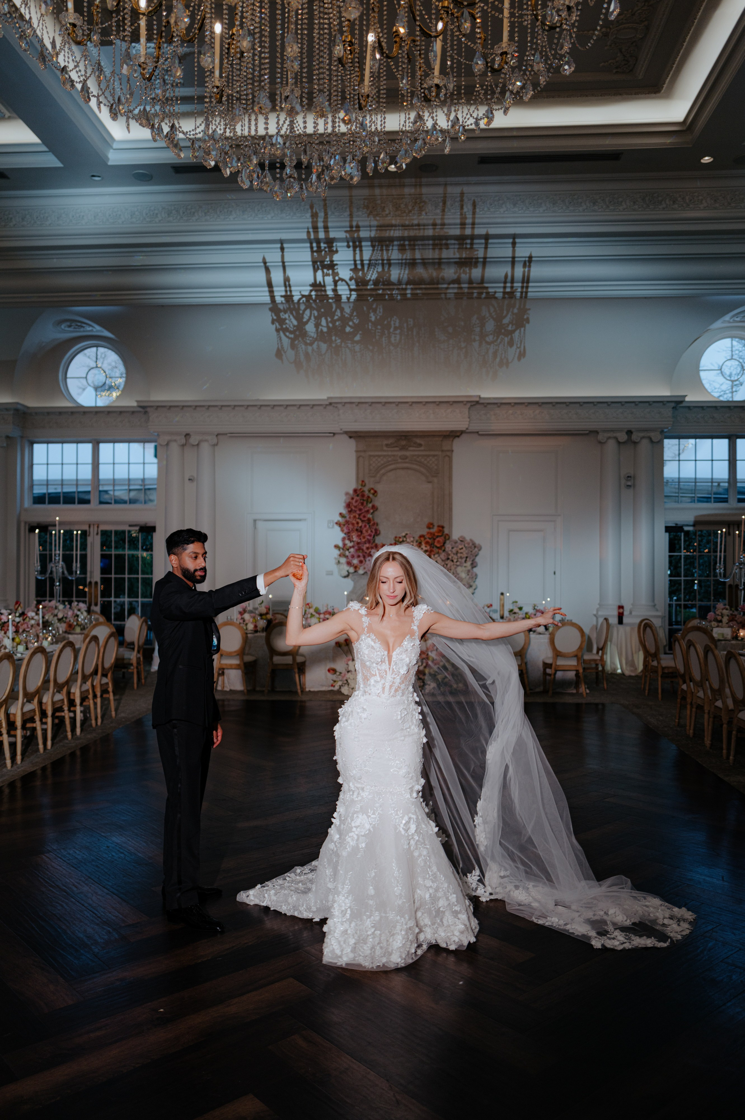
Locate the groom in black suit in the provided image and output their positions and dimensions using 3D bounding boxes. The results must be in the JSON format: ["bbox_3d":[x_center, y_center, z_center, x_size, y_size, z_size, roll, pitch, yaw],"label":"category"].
[{"bbox_3d":[-0.660,0.766,4.090,0.750,1.800,0.500,0,-1,14],"label":"groom in black suit"}]

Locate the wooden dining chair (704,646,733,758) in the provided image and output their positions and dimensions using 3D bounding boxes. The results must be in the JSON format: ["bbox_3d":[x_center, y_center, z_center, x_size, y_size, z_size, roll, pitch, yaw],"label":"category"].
[{"bbox_3d":[3.247,1.237,7.722,0.560,0.960,0.490,0,-1,-4],"label":"wooden dining chair"}]

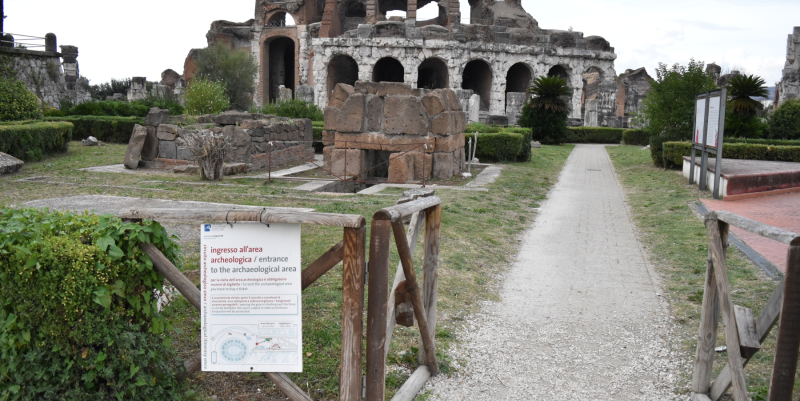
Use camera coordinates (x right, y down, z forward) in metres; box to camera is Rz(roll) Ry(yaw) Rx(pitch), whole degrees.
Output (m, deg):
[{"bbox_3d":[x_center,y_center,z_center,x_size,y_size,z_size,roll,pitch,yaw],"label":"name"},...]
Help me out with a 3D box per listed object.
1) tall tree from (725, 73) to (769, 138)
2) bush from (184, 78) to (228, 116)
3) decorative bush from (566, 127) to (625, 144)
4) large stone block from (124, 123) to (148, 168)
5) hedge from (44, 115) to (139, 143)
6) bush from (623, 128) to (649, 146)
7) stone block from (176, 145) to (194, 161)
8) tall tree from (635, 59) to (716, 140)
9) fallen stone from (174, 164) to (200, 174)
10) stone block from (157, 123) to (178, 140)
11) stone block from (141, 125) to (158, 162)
[{"bbox_3d":[17.960,-4.703,31.000,2.400,3.800,2.400,6,10,30],"label":"tall tree"},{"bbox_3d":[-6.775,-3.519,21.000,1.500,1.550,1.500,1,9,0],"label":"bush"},{"bbox_3d":[10.337,-3.495,32.041,3.012,0.879,1.000,2,9,14],"label":"decorative bush"},{"bbox_3d":[-6.845,-1.404,15.600,0.380,1.120,0.360,13,2,-16],"label":"large stone block"},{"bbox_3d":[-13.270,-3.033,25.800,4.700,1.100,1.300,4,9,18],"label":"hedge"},{"bbox_3d":[13.459,-3.572,33.831,1.800,0.880,0.950,4,9,17],"label":"bush"},{"bbox_3d":[-6.075,-1.403,17.449,0.632,0.446,0.450,3,9,18],"label":"stone block"},{"bbox_3d":[9.741,-3.252,21.253,2.750,3.450,2.700,3,9,20],"label":"tall tree"},{"bbox_3d":[-5.155,-0.745,14.550,0.640,0.190,0.380,4,9,18],"label":"fallen stone"},{"bbox_3d":[-6.661,-2.021,17.631,0.749,0.490,0.500,3,9,18],"label":"stone block"},{"bbox_3d":[-6.620,-1.498,15.850,0.440,0.870,0.450,10,9,18],"label":"stone block"}]

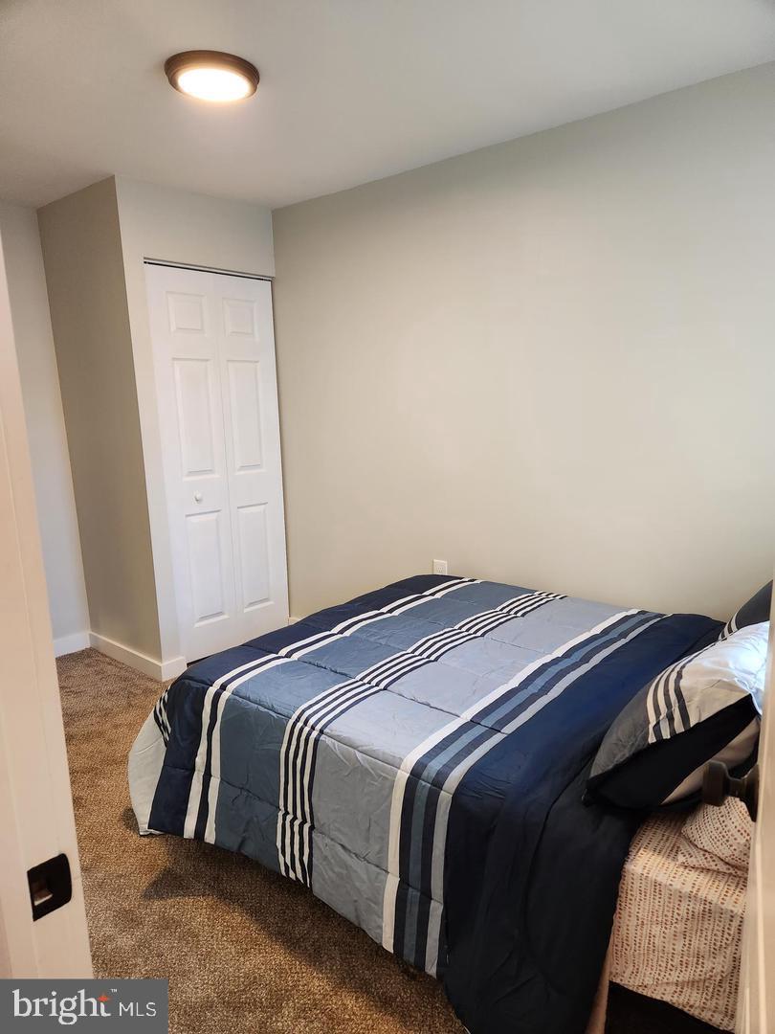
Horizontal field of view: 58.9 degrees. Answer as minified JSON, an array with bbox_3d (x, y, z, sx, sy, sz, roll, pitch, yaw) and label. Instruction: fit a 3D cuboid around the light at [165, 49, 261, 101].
[{"bbox_3d":[-0.535,-1.341,2.109,0.282,0.042,0.282,-2,11,0],"label":"light"}]

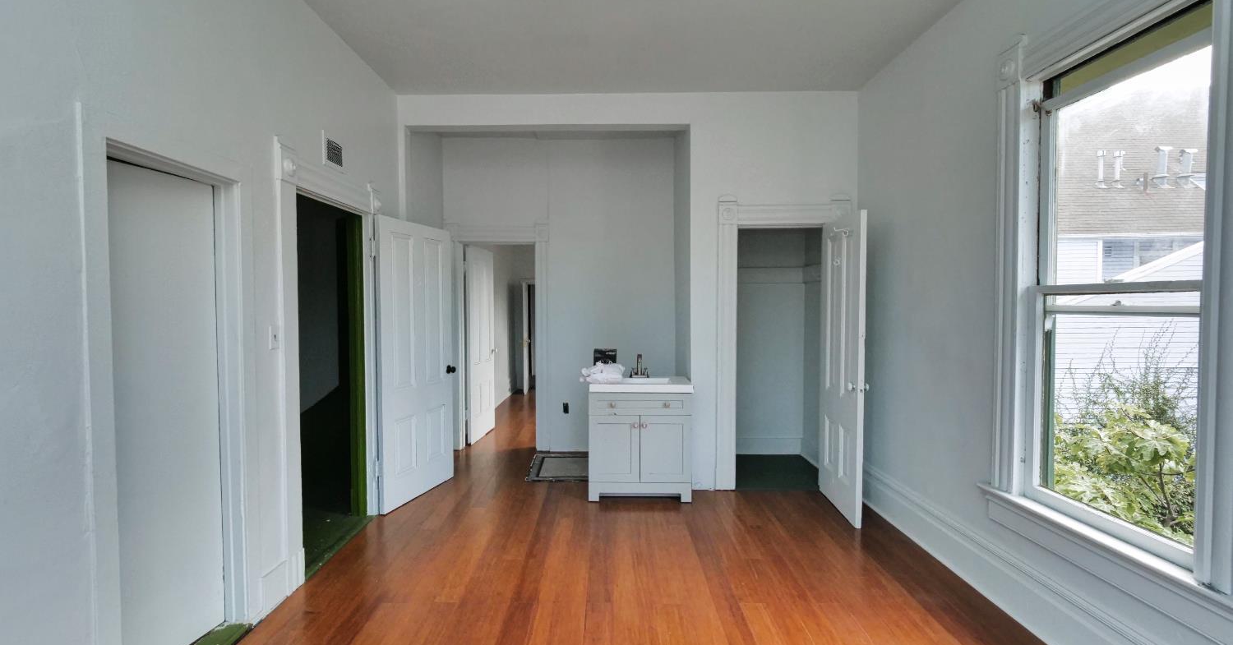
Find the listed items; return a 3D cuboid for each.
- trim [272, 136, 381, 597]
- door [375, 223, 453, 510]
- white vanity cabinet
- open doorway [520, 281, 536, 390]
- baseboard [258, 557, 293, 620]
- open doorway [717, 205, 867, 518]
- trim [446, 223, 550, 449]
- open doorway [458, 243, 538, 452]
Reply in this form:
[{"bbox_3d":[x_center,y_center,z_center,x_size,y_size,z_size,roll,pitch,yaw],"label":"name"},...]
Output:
[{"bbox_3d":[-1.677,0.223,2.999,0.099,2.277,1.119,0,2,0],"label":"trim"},{"bbox_3d":[-1.515,0.293,3.824,0.045,2.064,0.812,0,2,15],"label":"door"},{"bbox_3d":[0.180,0.890,3.923,0.777,0.876,0.475,0,2,0],"label":"white vanity cabinet"},{"bbox_3d":[-1.299,0.212,8.913,0.792,1.960,0.139,0,2,0],"label":"open doorway"},{"bbox_3d":[-1.645,1.280,2.395,0.030,0.198,0.228,0,2,0],"label":"baseboard"},{"bbox_3d":[1.315,0.191,3.577,1.059,2.287,0.752,0,2,0],"label":"open doorway"},{"bbox_3d":[-1.187,0.153,5.050,1.030,2.297,0.109,0,2,0],"label":"trim"},{"bbox_3d":[-1.197,0.256,5.072,0.782,2.089,0.148,0,2,0],"label":"open doorway"}]

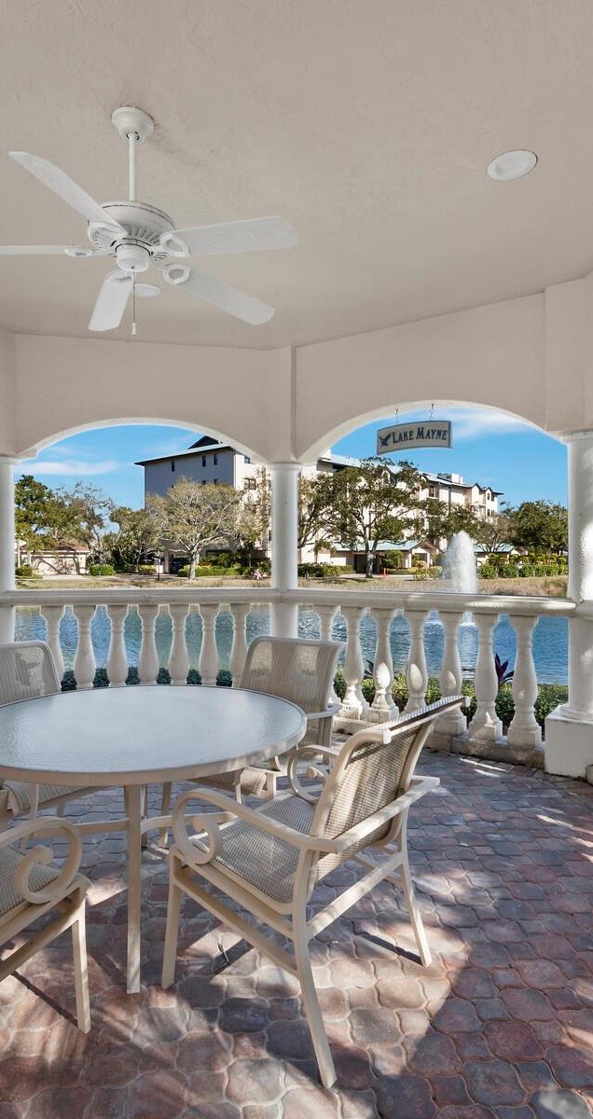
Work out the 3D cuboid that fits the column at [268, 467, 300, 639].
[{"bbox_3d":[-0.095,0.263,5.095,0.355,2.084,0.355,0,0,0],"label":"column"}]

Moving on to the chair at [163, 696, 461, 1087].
[{"bbox_3d":[0.072,0.880,1.885,0.750,0.900,0.640,0,0,36],"label":"chair"}]

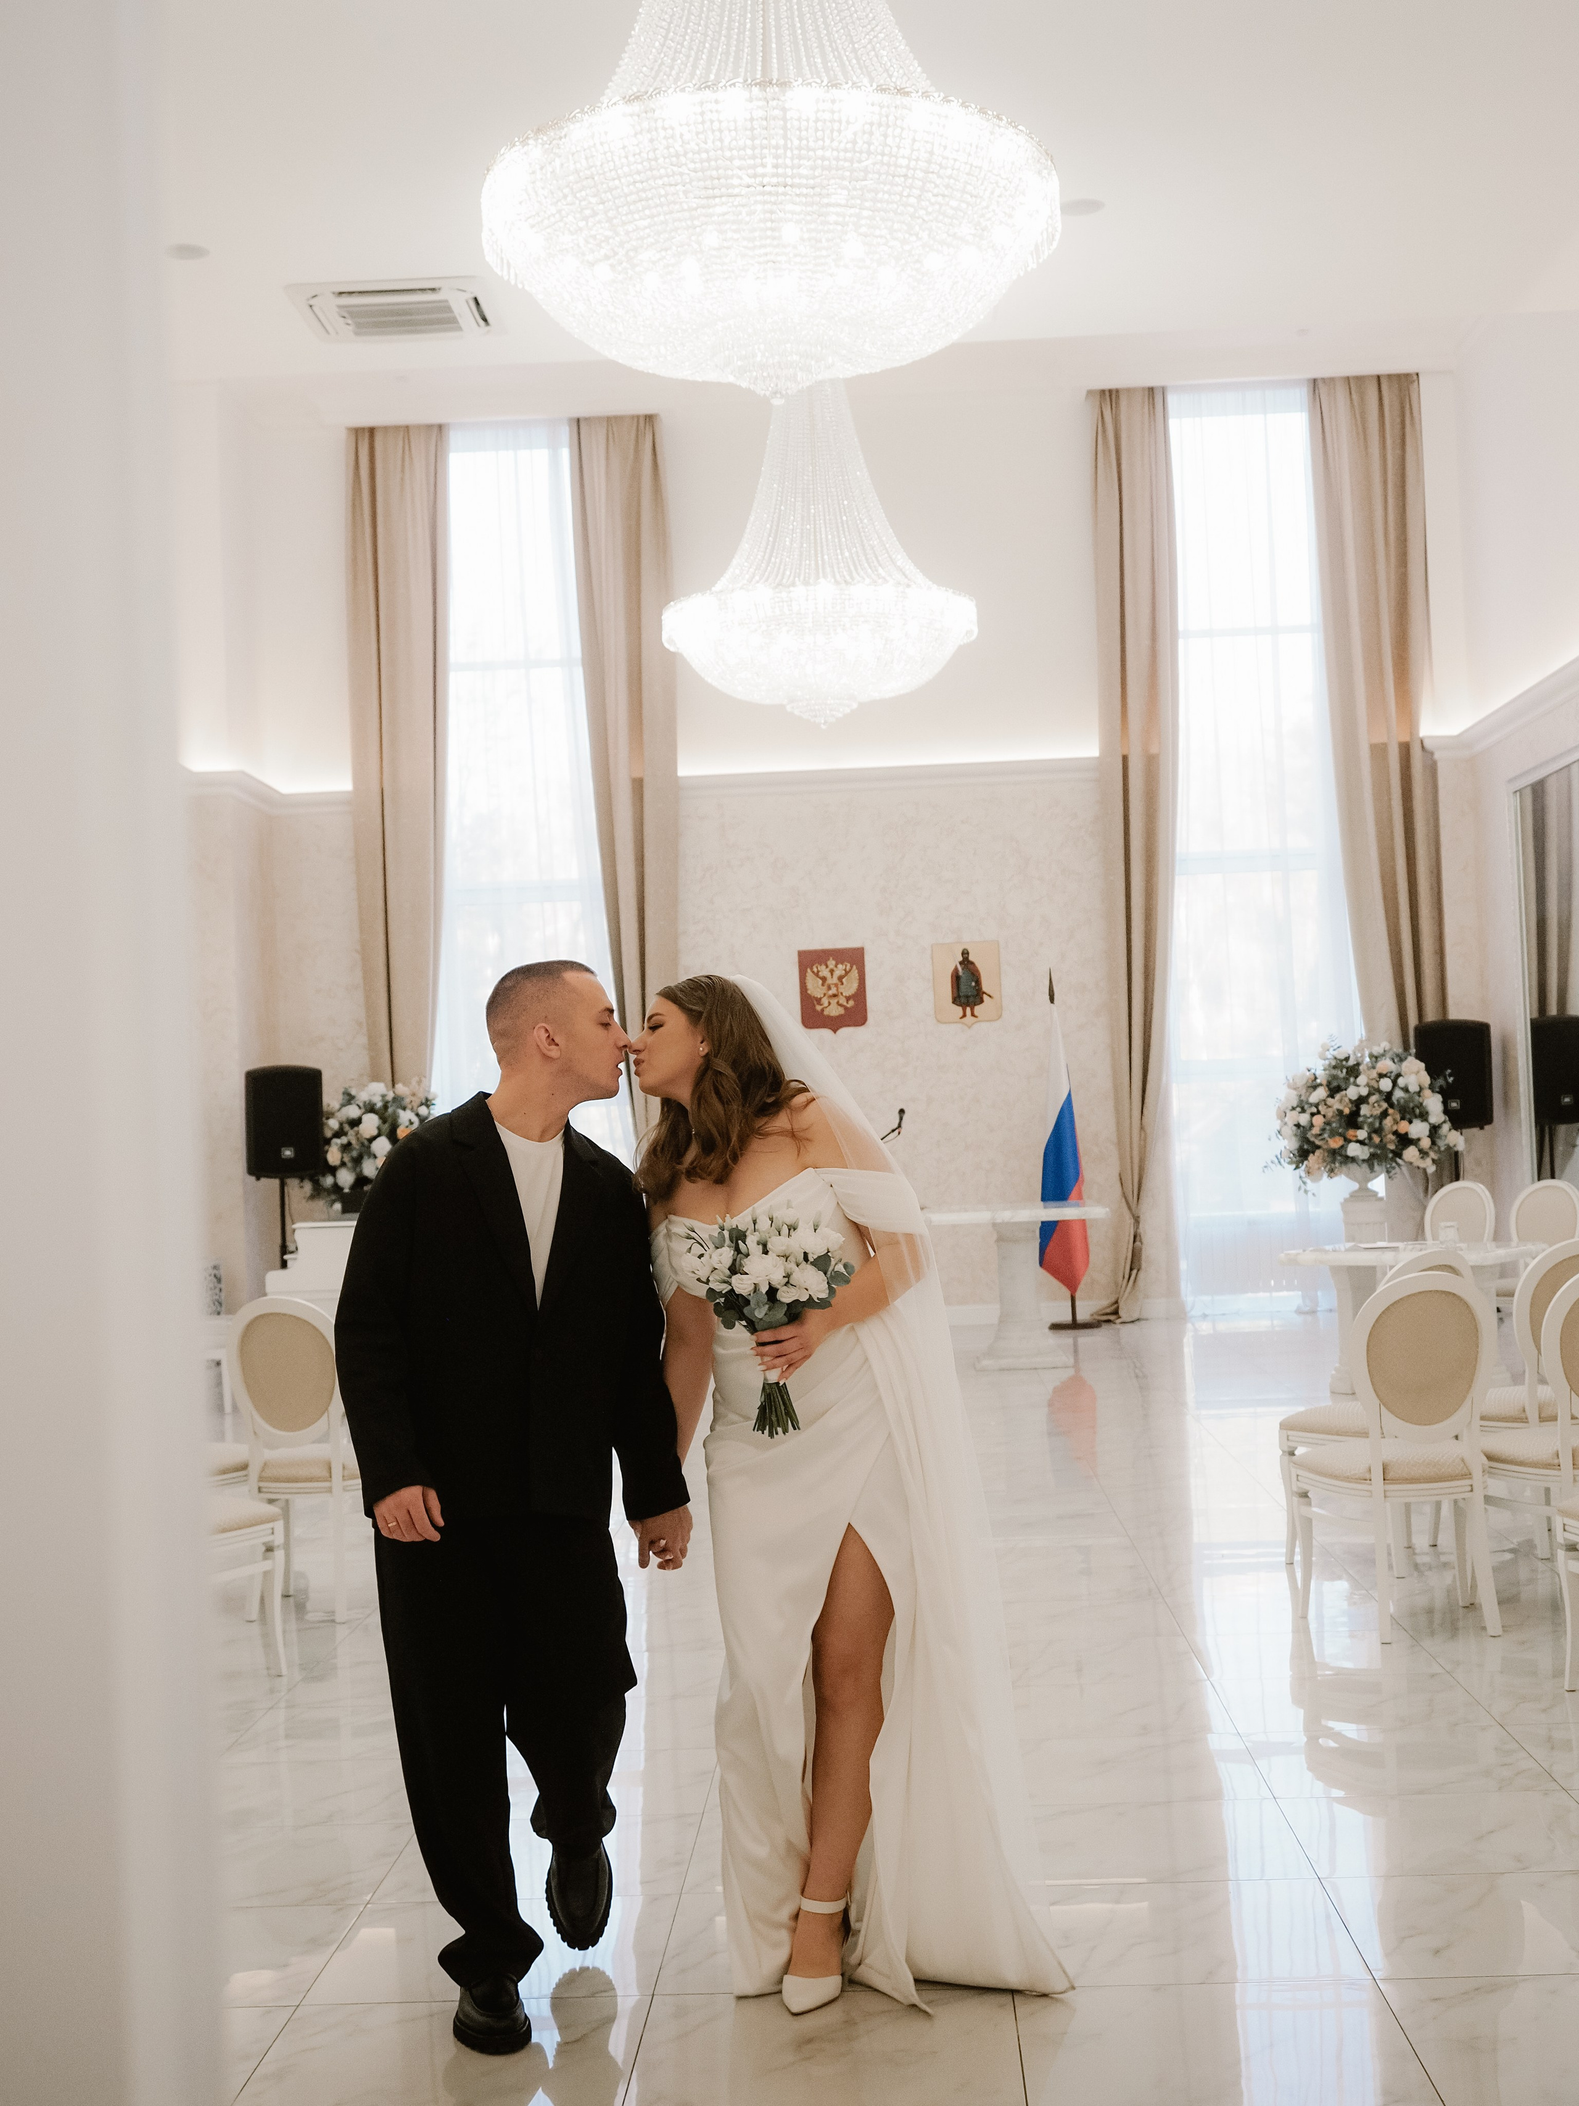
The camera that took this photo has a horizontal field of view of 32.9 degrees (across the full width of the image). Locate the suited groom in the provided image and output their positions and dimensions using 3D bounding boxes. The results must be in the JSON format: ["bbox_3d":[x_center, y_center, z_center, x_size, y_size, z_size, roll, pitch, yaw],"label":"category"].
[{"bbox_3d":[-0.455,0.717,4.528,0.620,1.745,0.520,-2,-1,-2],"label":"suited groom"}]

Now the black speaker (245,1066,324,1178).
[{"bbox_3d":[-3.272,0.442,17.342,0.440,0.700,0.380,-1,-2,-23],"label":"black speaker"}]

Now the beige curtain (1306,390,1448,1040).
[{"bbox_3d":[4.038,-1.408,17.987,0.780,6.310,0.250,-2,-1,2],"label":"beige curtain"}]

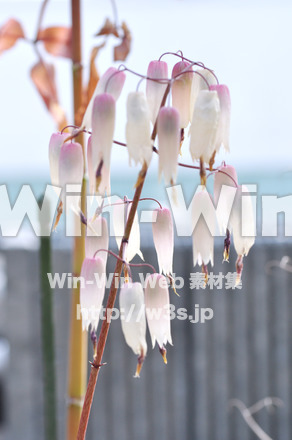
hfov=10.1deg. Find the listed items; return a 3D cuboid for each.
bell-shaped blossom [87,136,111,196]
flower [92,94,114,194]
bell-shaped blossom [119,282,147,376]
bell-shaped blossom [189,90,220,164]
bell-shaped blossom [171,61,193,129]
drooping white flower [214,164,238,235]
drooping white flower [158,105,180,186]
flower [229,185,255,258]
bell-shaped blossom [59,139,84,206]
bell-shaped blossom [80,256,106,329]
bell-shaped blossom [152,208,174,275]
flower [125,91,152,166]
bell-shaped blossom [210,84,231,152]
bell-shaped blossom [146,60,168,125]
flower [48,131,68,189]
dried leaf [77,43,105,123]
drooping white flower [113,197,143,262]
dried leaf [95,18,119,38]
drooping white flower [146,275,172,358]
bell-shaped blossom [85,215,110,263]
[{"bbox_3d":[-0.028,-0.030,0.975,0.014,0.039,0.013,-2,2,0],"label":"bell-shaped blossom"},{"bbox_3d":[-0.021,-0.036,0.790,0.011,0.051,0.011,2,2,0],"label":"flower"},{"bbox_3d":[-0.005,0.052,0.785,0.012,0.045,0.012,-5,2,0],"label":"bell-shaped blossom"},{"bbox_3d":[0.028,-0.044,0.785,0.013,0.035,0.013,4,2,0],"label":"bell-shaped blossom"},{"bbox_3d":[0.018,-0.061,0.810,0.011,0.033,0.011,0,2,0],"label":"bell-shaped blossom"},{"bbox_3d":[0.039,-0.010,0.810,0.011,0.034,0.011,1,2,0],"label":"drooping white flower"},{"bbox_3d":[0.011,-0.035,0.780,0.010,0.036,0.010,0,2,0],"label":"drooping white flower"},{"bbox_3d":[0.056,0.001,0.950,0.014,0.042,0.013,-5,2,0],"label":"flower"},{"bbox_3d":[-0.036,-0.022,0.805,0.012,0.032,0.012,-1,2,0],"label":"bell-shaped blossom"},{"bbox_3d":[-0.030,0.043,0.940,0.014,0.042,0.013,0,2,0],"label":"bell-shaped blossom"},{"bbox_3d":[0.010,0.012,0.950,0.012,0.038,0.012,-5,2,0],"label":"bell-shaped blossom"},{"bbox_3d":[-0.004,-0.043,0.785,0.012,0.036,0.012,-3,2,0],"label":"flower"},{"bbox_3d":[0.036,-0.049,0.800,0.010,0.033,0.010,-2,2,0],"label":"bell-shaped blossom"},{"bbox_3d":[0.005,-0.063,0.815,0.010,0.032,0.010,2,2,0],"label":"bell-shaped blossom"},{"bbox_3d":[-0.043,-0.028,0.820,0.011,0.031,0.011,4,2,0],"label":"flower"},{"bbox_3d":[-0.030,-0.074,0.890,0.009,0.044,0.008,13,2,0],"label":"dried leaf"},{"bbox_3d":[-0.009,0.005,0.820,0.012,0.033,0.012,-8,2,0],"label":"drooping white flower"},{"bbox_3d":[-0.021,-0.103,0.890,0.013,0.011,0.009,0,2,0],"label":"dried leaf"},{"bbox_3d":[0.006,0.045,0.790,0.012,0.039,0.012,-4,2,0],"label":"drooping white flower"},{"bbox_3d":[-0.029,0.017,0.970,0.013,0.039,0.013,0,2,0],"label":"bell-shaped blossom"}]

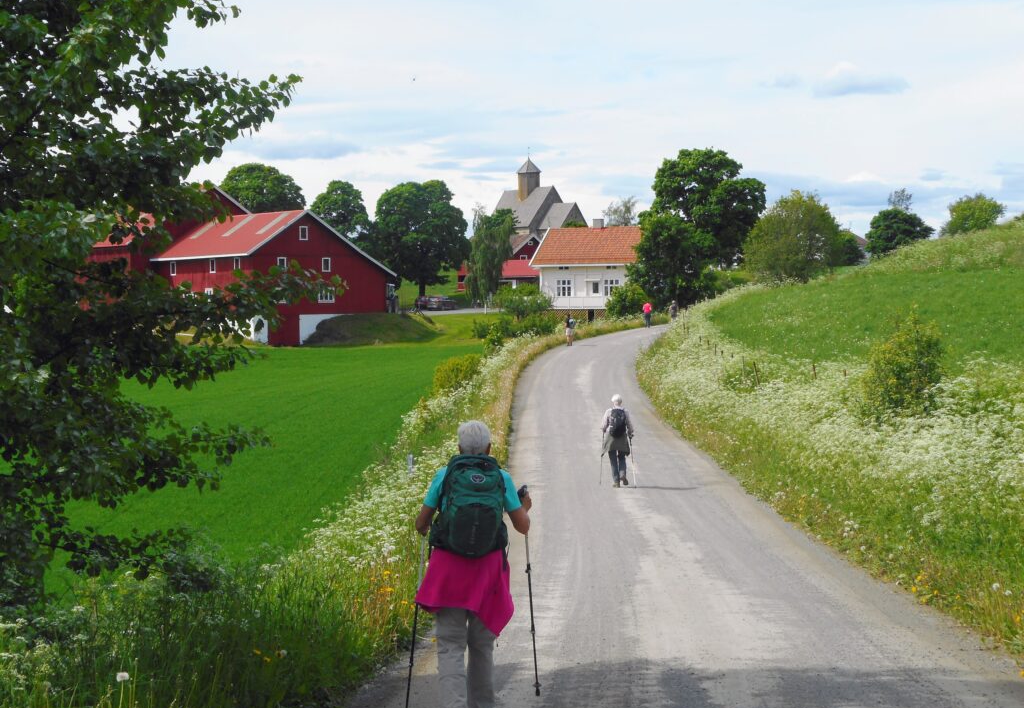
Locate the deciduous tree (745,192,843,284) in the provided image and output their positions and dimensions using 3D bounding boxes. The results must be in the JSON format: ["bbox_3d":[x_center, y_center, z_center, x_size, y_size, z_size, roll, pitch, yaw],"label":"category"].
[{"bbox_3d":[20.594,-8.523,145.000,7.100,6.880,7.100,0,1,0],"label":"deciduous tree"}]

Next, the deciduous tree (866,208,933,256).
[{"bbox_3d":[36.169,-10.781,185.000,6.100,5.600,6.100,0,1,0],"label":"deciduous tree"}]

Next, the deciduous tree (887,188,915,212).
[{"bbox_3d":[43.123,-15.207,220.000,3.400,6.330,3.400,0,1,0],"label":"deciduous tree"}]

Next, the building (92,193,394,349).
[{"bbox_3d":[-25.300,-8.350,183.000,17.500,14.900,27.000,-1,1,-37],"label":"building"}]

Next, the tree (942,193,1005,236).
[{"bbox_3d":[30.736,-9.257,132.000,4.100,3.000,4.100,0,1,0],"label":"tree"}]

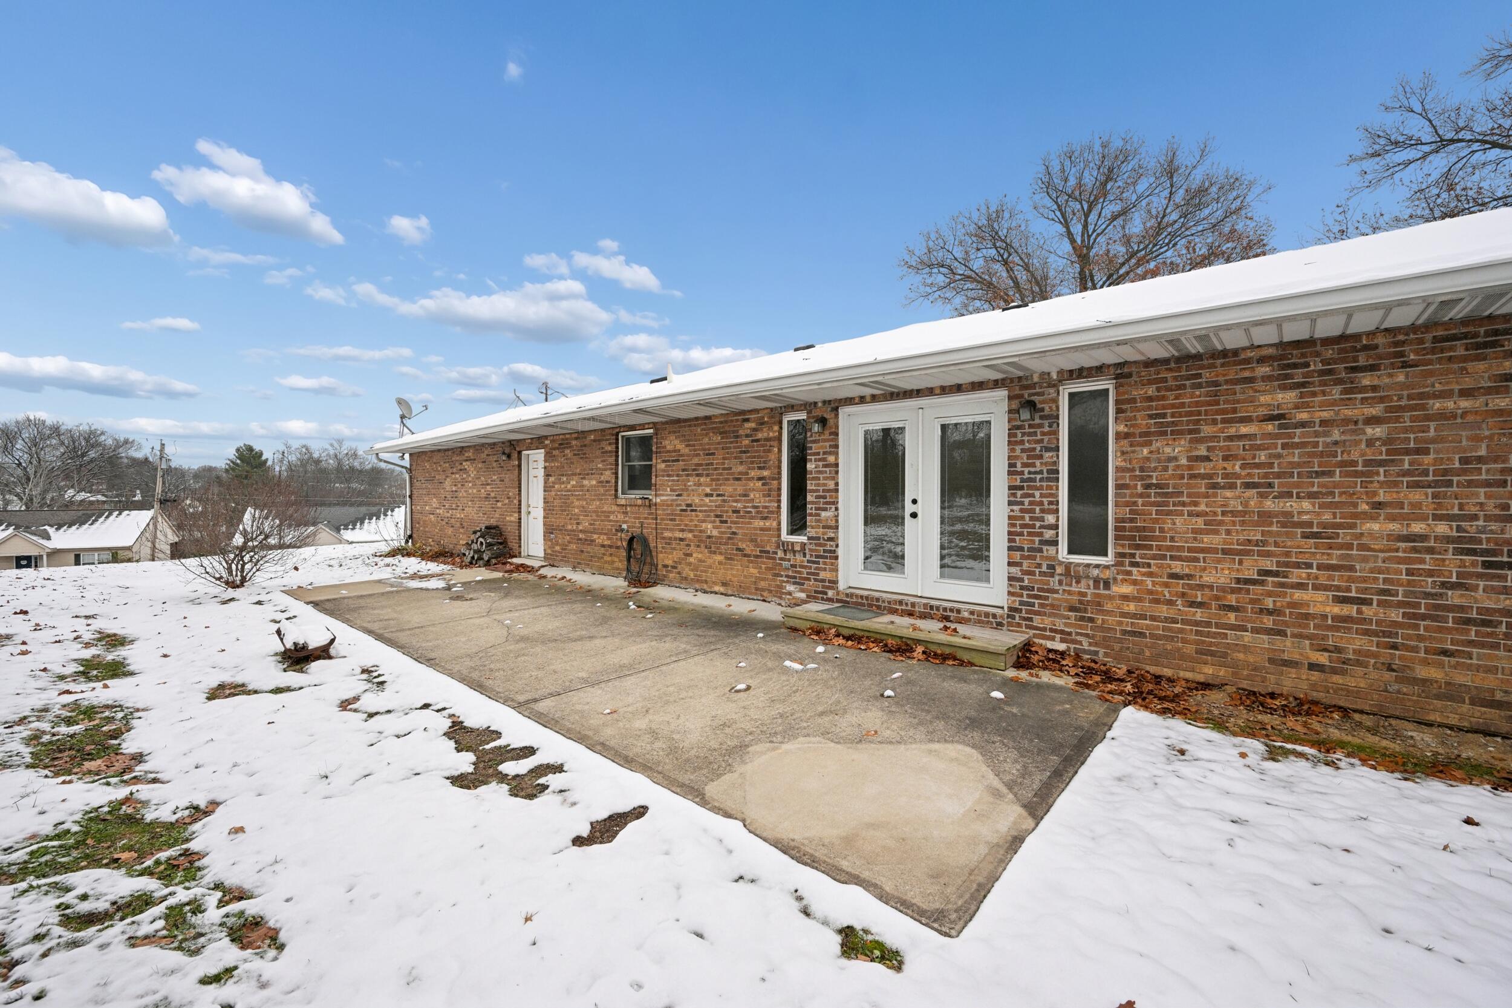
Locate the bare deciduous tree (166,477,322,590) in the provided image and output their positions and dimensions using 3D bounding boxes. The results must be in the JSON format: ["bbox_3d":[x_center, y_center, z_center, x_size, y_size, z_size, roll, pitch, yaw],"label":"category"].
[{"bbox_3d":[-7.060,0.400,8.150,1.550,1.540,1.550,-1,1,-41],"label":"bare deciduous tree"}]

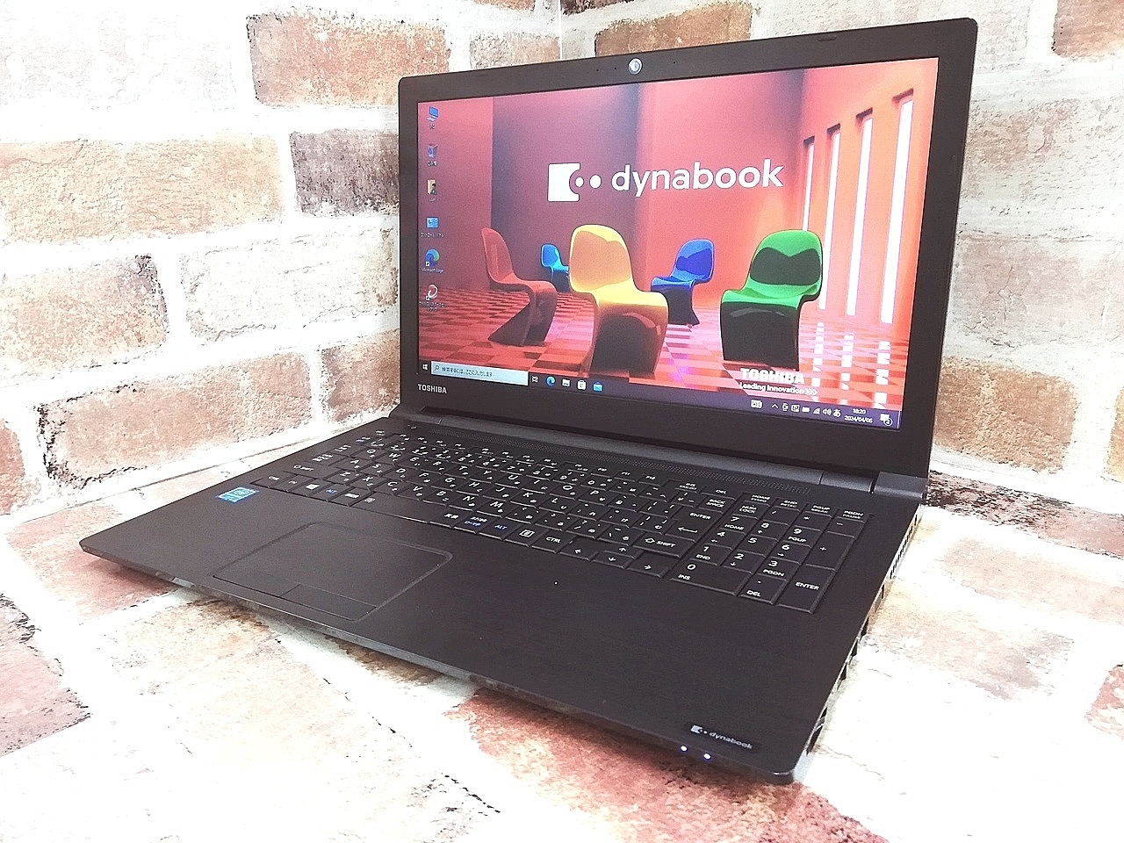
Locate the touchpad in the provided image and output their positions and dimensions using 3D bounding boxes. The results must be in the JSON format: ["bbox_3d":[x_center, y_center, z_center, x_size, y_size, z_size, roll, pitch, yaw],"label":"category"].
[{"bbox_3d":[-0.111,0.070,0.409,0.093,0.002,0.068,8,21,30],"label":"touchpad"}]

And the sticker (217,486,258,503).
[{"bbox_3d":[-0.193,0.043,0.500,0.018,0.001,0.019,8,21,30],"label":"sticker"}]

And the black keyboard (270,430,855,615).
[{"bbox_3d":[-0.014,0.043,0.479,0.342,0.005,0.111,8,21,30],"label":"black keyboard"}]

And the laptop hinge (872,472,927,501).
[{"bbox_3d":[0.186,0.035,0.464,0.025,0.010,0.019,8,21,30],"label":"laptop hinge"}]

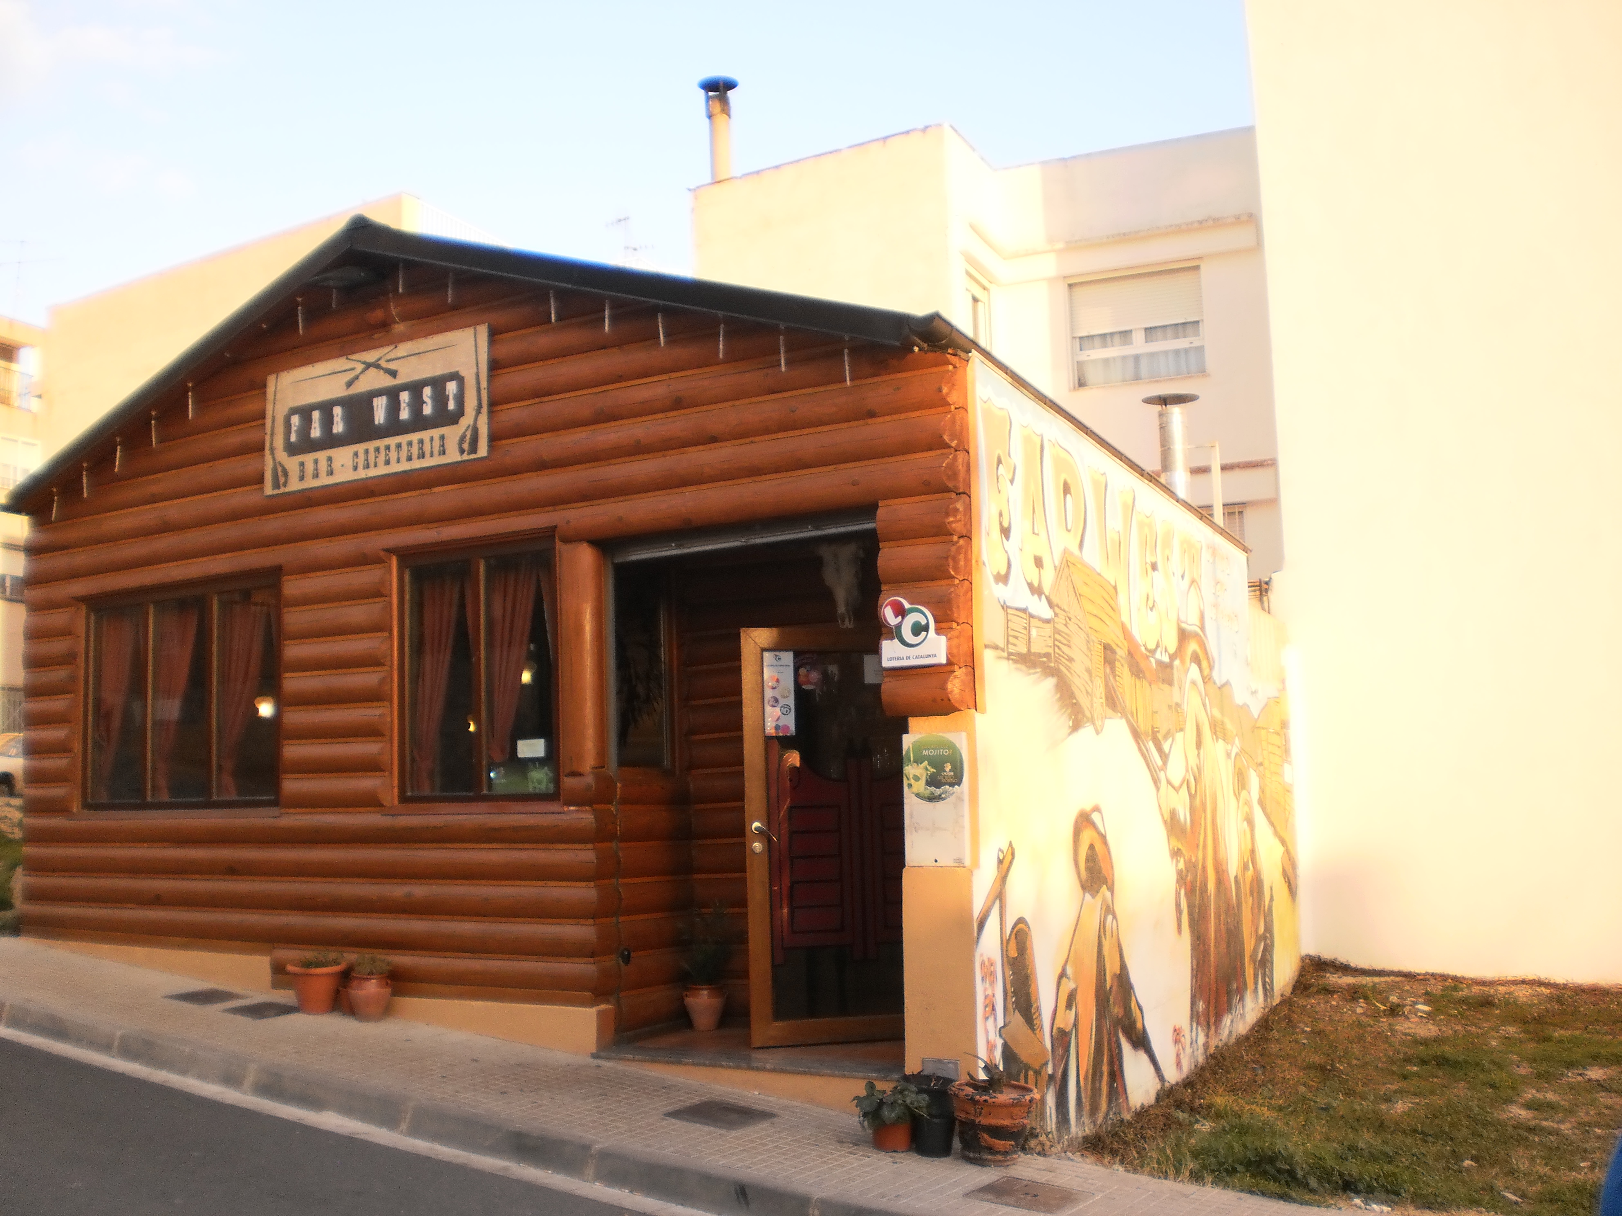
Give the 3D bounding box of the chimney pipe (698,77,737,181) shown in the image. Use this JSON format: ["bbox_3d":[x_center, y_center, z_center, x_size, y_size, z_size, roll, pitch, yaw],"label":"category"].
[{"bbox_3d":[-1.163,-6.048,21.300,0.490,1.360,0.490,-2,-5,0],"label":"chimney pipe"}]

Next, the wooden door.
[{"bbox_3d":[0.166,1.114,8.388,1.000,2.040,0.060,0,-6,-16],"label":"wooden door"}]

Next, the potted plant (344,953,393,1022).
[{"bbox_3d":[-2.349,2.015,8.961,0.255,0.335,0.250,-2,-5,0],"label":"potted plant"}]

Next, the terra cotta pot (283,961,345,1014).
[{"bbox_3d":[-2.689,2.066,9.159,0.326,0.247,0.326,-2,-5,0],"label":"terra cotta pot"}]

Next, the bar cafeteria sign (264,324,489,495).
[{"bbox_3d":[-2.430,-1.077,9.382,1.789,0.711,0.040,-5,-7,33],"label":"bar cafeteria sign"}]

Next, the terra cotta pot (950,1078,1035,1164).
[{"bbox_3d":[0.751,2.104,6.894,0.358,0.292,0.358,-2,-5,0],"label":"terra cotta pot"}]

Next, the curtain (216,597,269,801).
[{"bbox_3d":[-3.407,0.541,10.117,0.489,1.211,0.100,-5,-7,33],"label":"curtain"}]

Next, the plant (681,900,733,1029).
[{"bbox_3d":[-0.559,1.904,9.017,0.270,0.677,0.270,-2,-6,0],"label":"plant"}]

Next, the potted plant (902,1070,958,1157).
[{"bbox_3d":[0.480,2.043,6.839,0.226,0.316,0.226,3,-3,0],"label":"potted plant"}]

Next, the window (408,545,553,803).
[{"bbox_3d":[-1.758,0.373,8.935,1.105,1.264,0.100,-5,-7,33],"label":"window"}]

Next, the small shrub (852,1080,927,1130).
[{"bbox_3d":[0.328,2.041,6.930,0.310,0.190,0.290,-2,-5,0],"label":"small shrub"}]

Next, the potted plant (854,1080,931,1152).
[{"bbox_3d":[0.330,2.058,6.864,0.314,0.272,0.314,3,-3,0],"label":"potted plant"}]

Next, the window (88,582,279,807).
[{"bbox_3d":[-3.818,0.550,10.257,1.872,1.311,0.140,-5,-7,33],"label":"window"}]

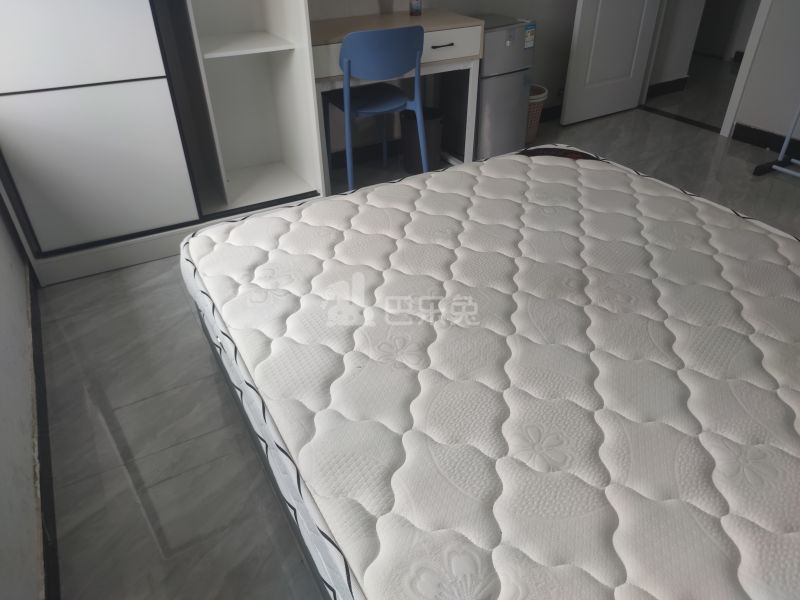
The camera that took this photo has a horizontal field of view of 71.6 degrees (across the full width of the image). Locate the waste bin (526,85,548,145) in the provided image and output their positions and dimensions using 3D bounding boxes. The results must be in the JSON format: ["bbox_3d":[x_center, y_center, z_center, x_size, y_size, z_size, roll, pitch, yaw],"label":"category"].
[{"bbox_3d":[0.776,-1.145,3.465,0.269,0.299,0.269,-18,38,-24],"label":"waste bin"}]

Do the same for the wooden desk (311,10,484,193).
[{"bbox_3d":[-0.123,-1.022,2.880,0.991,0.758,0.462,-20,39,-26],"label":"wooden desk"}]

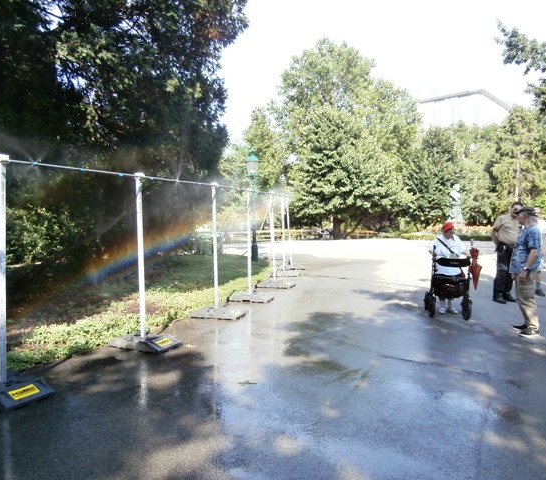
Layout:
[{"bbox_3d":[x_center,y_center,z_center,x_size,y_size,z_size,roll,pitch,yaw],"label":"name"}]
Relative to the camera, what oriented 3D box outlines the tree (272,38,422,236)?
[{"bbox_3d":[4.417,-6.297,27.800,9.200,12.400,8.800,-1,3,0],"label":"tree"}]

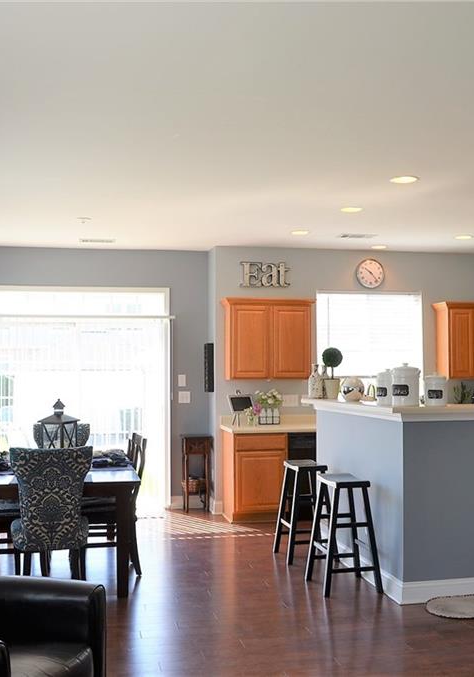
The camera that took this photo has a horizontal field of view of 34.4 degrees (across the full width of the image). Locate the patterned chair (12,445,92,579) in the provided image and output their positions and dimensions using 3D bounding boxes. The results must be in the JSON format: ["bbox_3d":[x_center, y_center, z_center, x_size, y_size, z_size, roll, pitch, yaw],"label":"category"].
[{"bbox_3d":[-1.188,1.183,4.965,0.510,0.990,0.630,0,-3,-12],"label":"patterned chair"}]

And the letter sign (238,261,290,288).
[{"bbox_3d":[0.300,-0.657,8.009,0.530,0.260,0.040,0,-3,-12],"label":"letter sign"}]

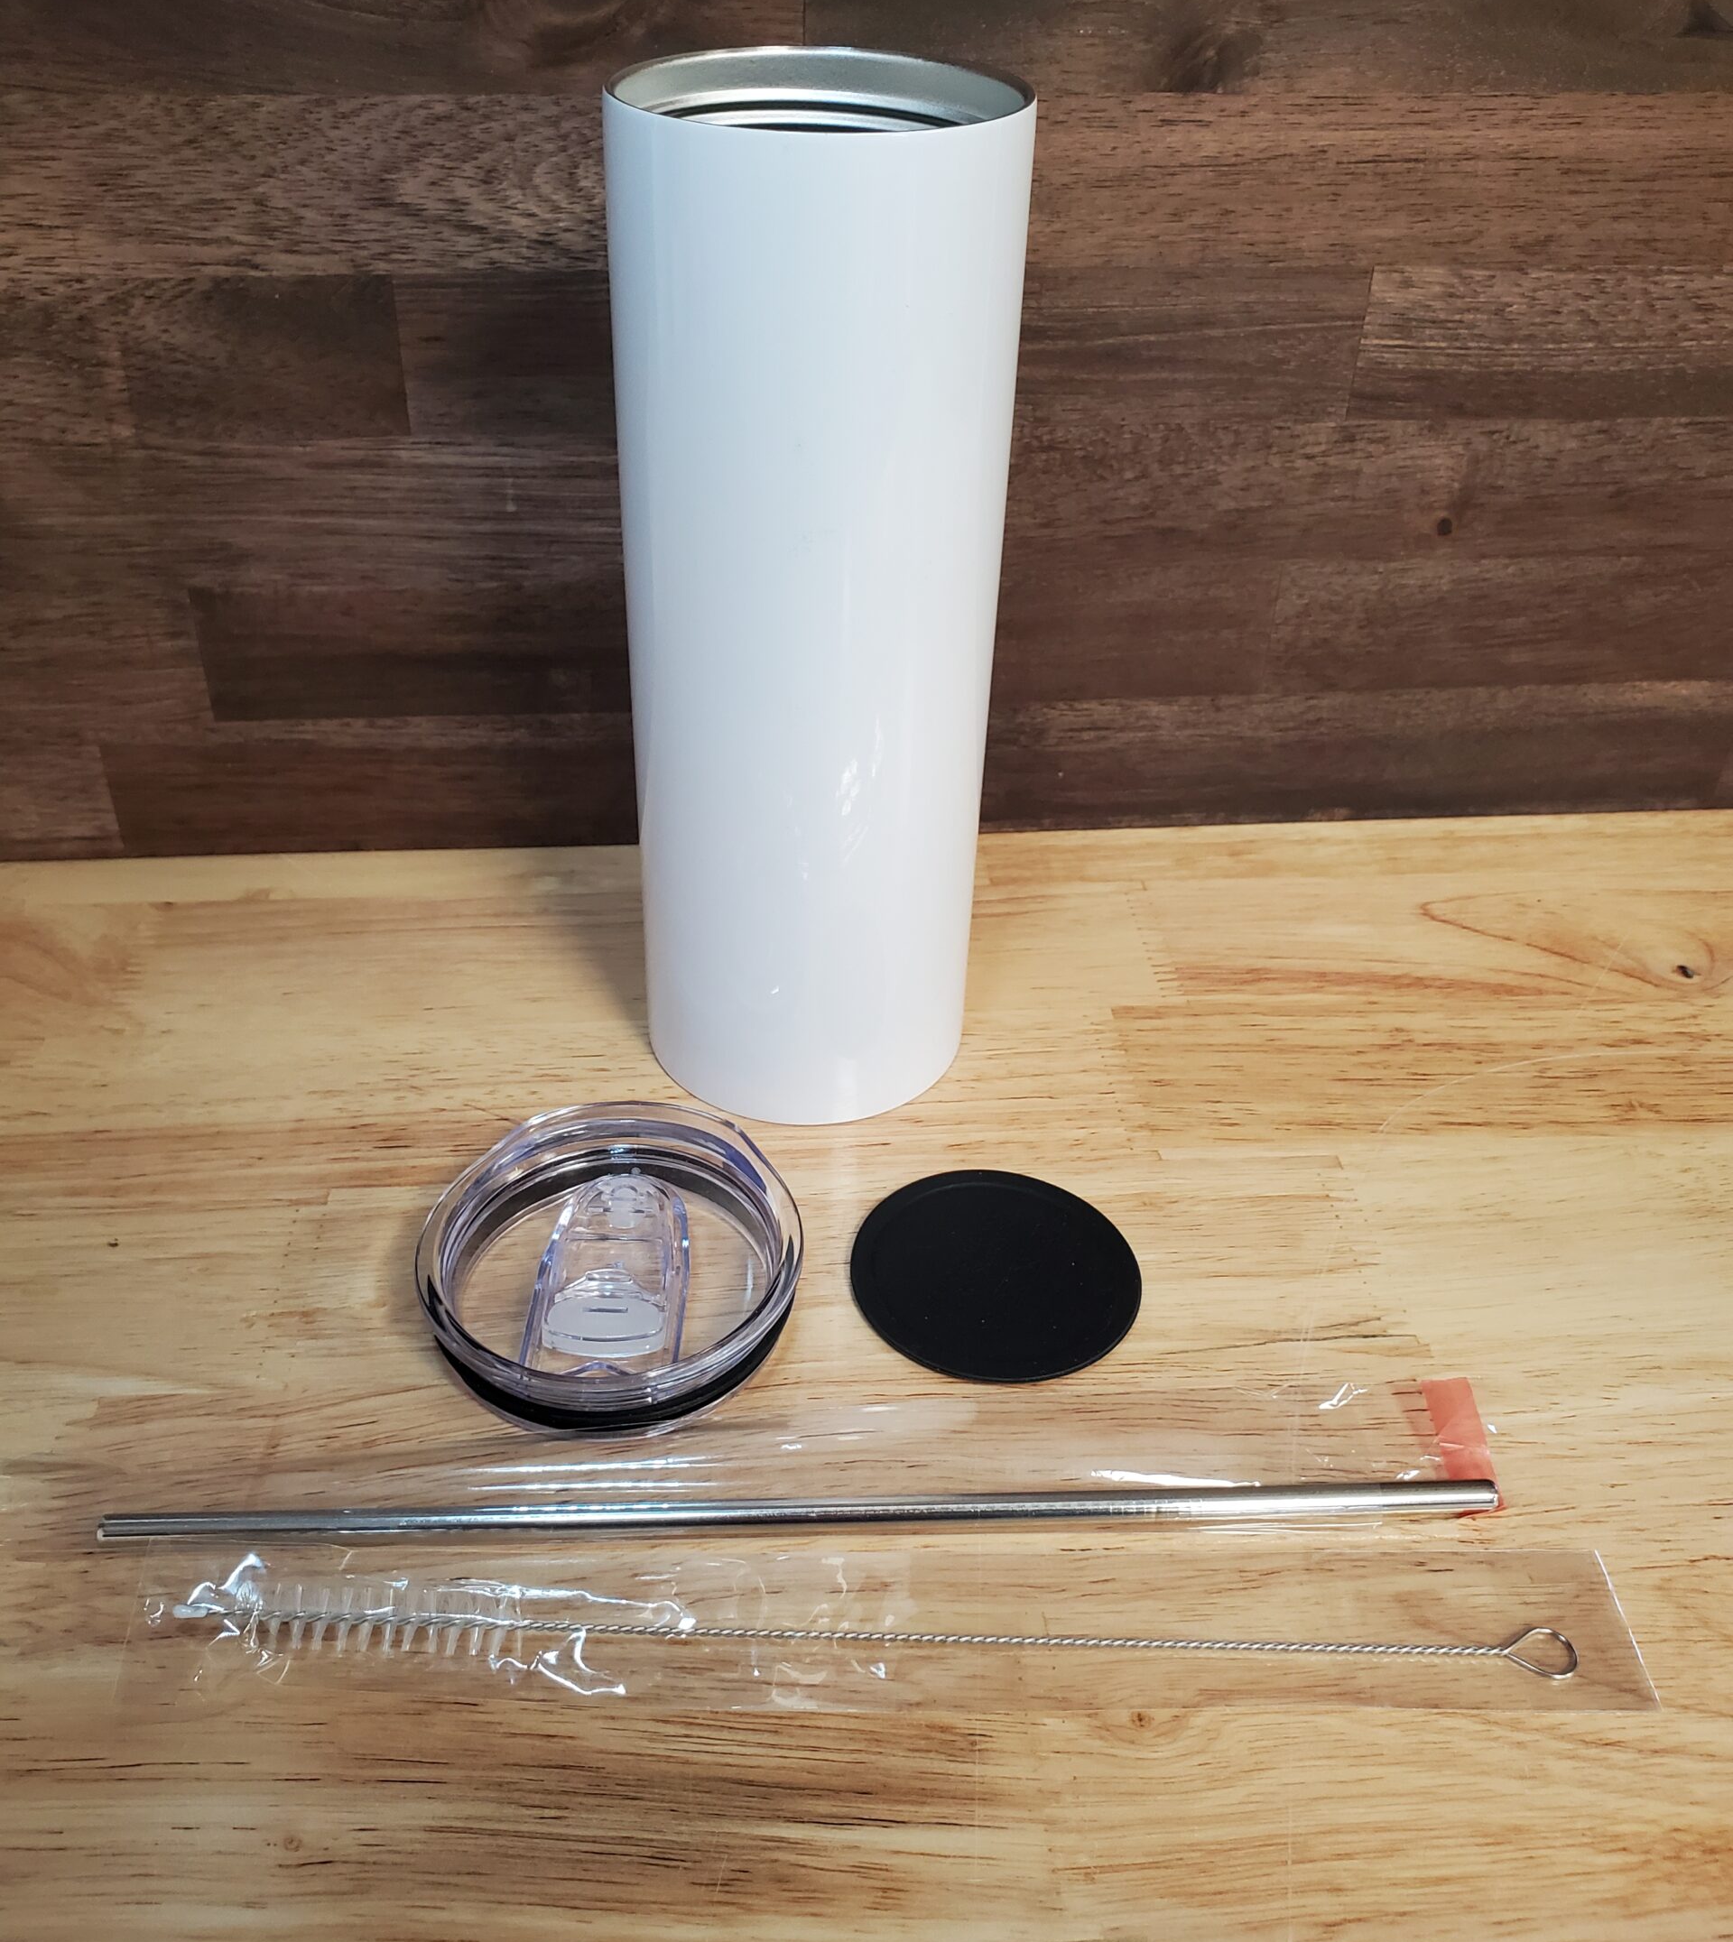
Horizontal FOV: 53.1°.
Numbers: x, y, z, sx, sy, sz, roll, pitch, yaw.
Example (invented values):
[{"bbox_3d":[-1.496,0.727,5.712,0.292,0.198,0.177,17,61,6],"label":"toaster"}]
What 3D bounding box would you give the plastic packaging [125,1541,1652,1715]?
[{"bbox_3d":[0.004,0.106,0.287,0.249,0.007,0.030,1,37,-2],"label":"plastic packaging"}]

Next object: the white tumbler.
[{"bbox_3d":[-0.011,-0.069,0.355,0.074,0.203,0.074,1,37,-1],"label":"white tumbler"}]

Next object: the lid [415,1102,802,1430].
[{"bbox_3d":[-0.049,0.058,0.337,0.072,0.021,0.072,0,37,-3],"label":"lid"}]

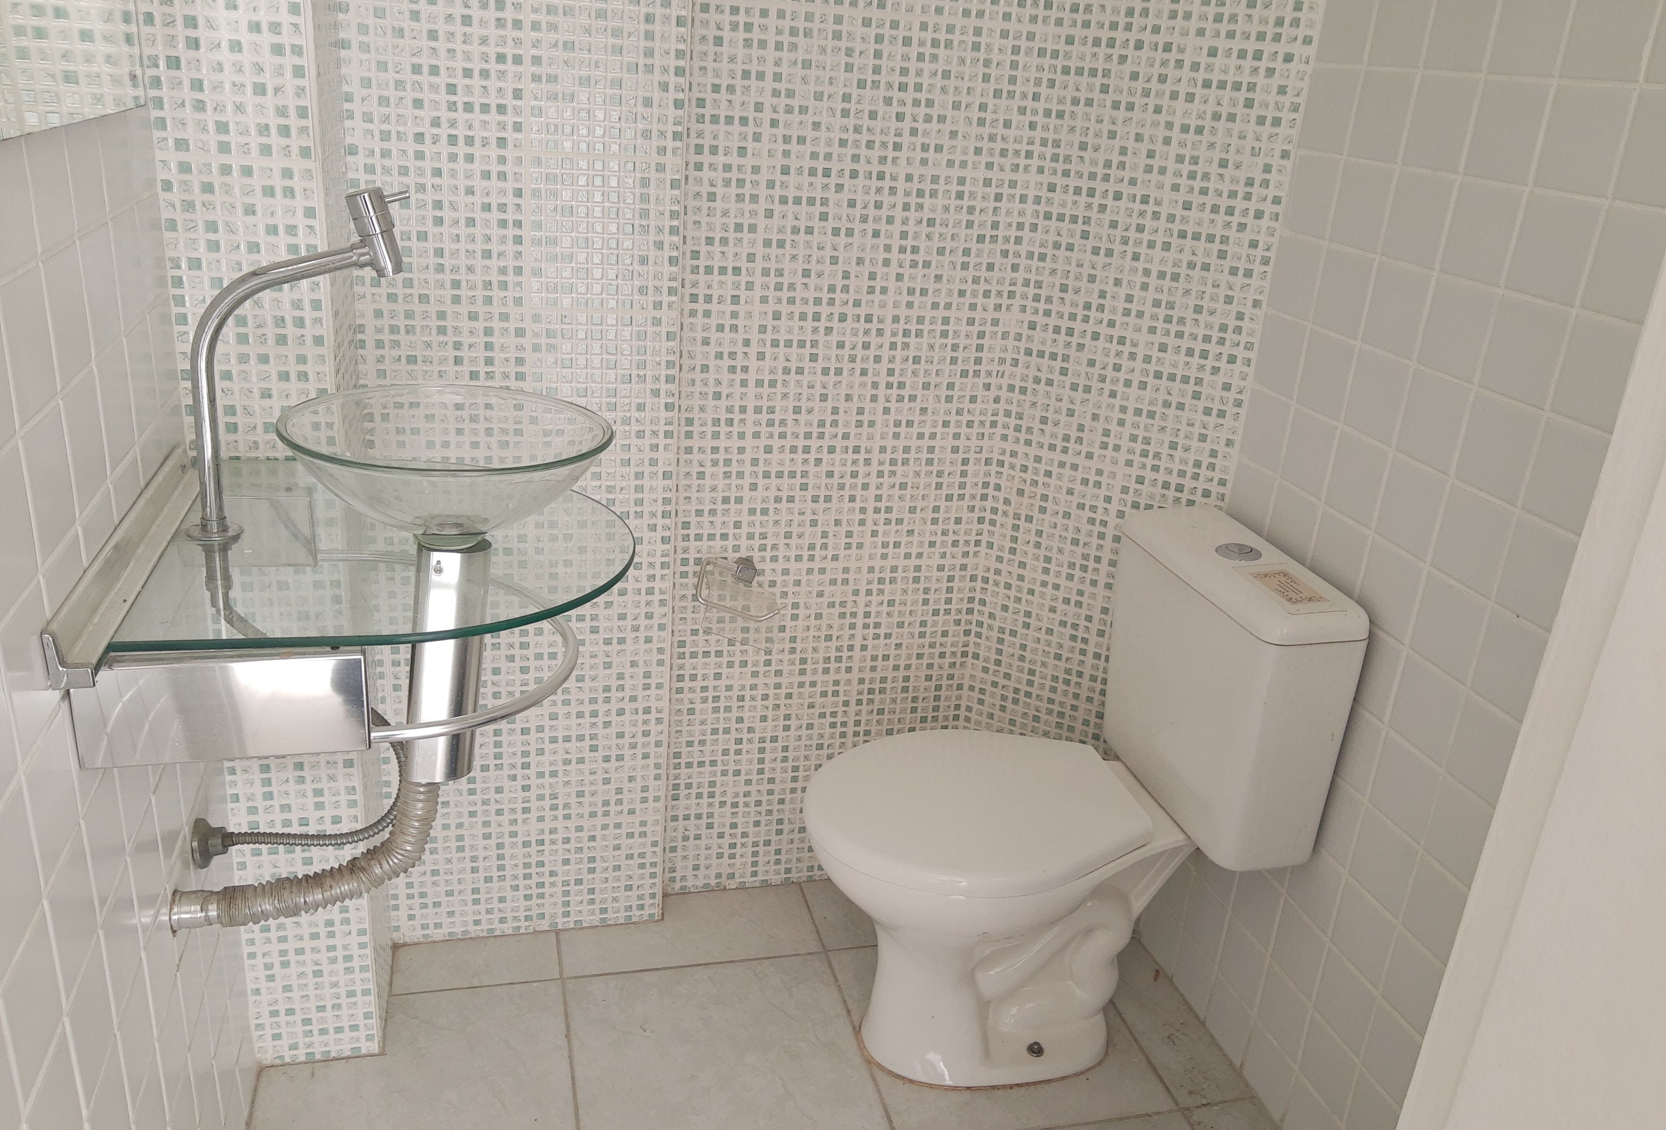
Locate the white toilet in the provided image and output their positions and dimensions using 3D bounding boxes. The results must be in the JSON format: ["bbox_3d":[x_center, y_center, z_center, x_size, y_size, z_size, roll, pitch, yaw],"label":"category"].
[{"bbox_3d":[0.272,0.343,1.738,0.638,0.756,0.396,-1,22,-15],"label":"white toilet"}]

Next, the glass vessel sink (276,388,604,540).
[{"bbox_3d":[-0.374,-0.084,1.222,0.301,0.121,0.301,-1,22,-15],"label":"glass vessel sink"}]

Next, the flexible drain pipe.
[{"bbox_3d":[-0.542,0.300,1.298,0.265,0.143,0.074,-1,22,-15],"label":"flexible drain pipe"}]

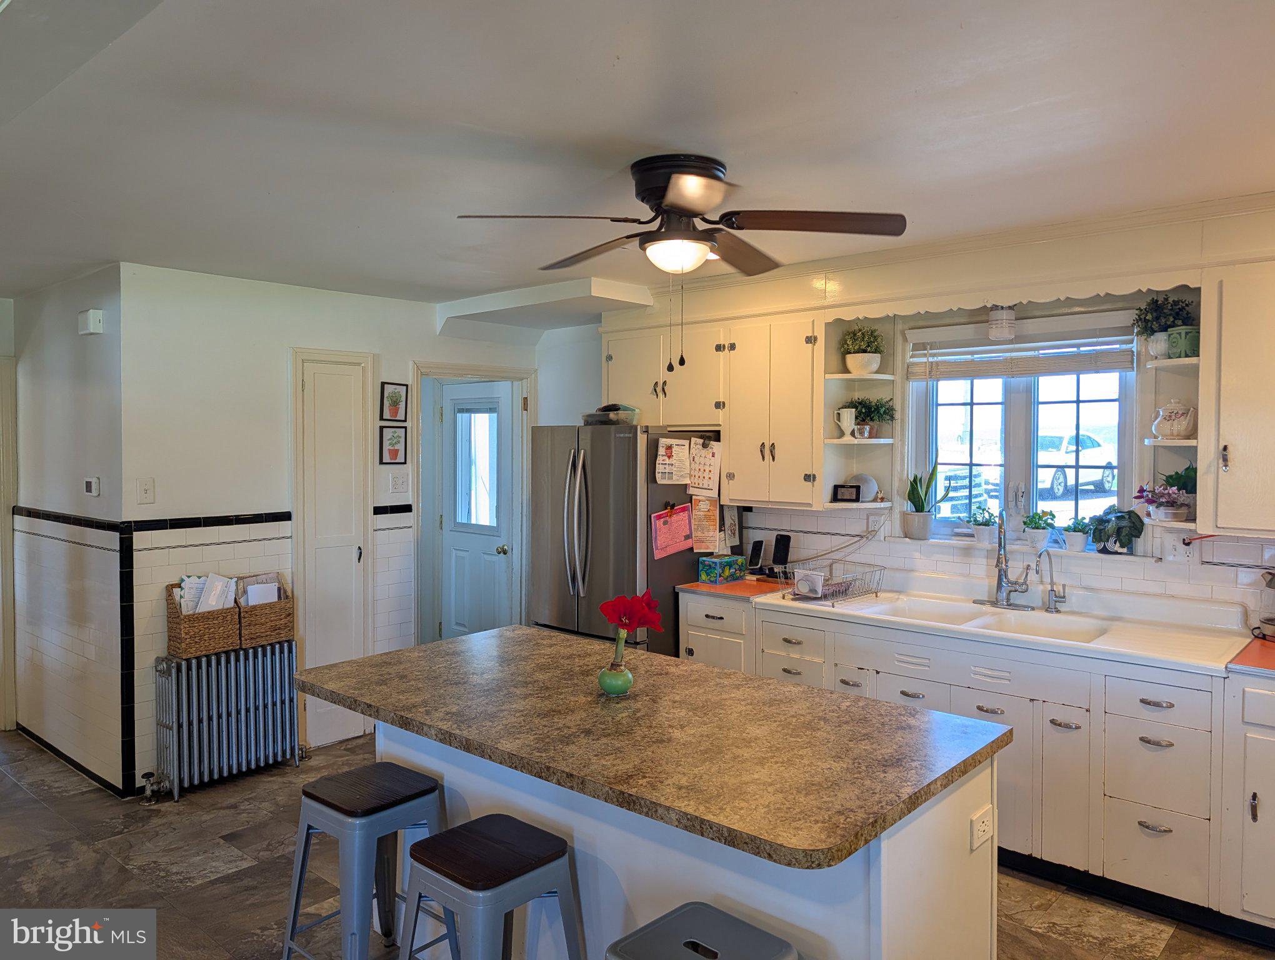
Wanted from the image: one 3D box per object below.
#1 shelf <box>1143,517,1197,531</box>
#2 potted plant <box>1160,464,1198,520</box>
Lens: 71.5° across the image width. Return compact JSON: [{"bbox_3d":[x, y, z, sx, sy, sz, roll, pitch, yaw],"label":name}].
[{"bbox_3d":[2.016,0.165,3.342,0.214,0.022,0.305,2,3,42],"label":"shelf"},{"bbox_3d":[2.053,0.039,3.330,0.155,0.210,0.150,2,3,41],"label":"potted plant"}]

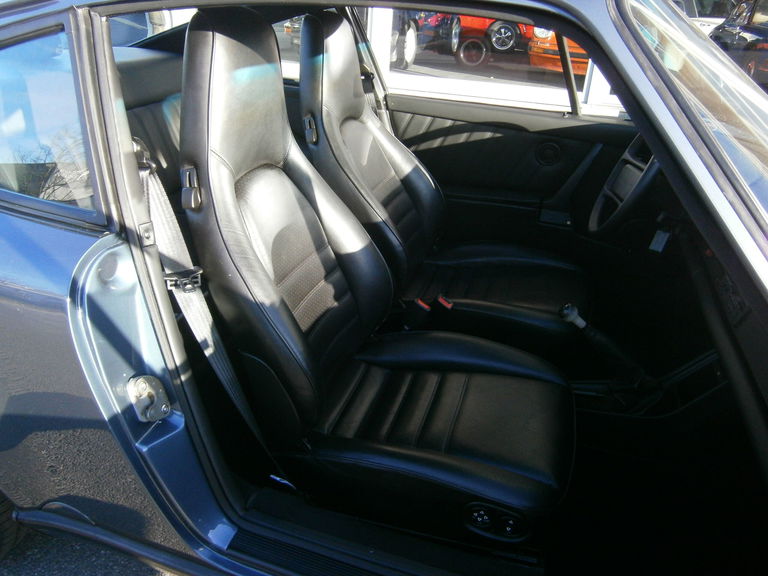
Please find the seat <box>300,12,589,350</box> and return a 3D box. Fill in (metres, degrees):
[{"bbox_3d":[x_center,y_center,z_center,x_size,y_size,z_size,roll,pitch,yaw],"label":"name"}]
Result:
[{"bbox_3d":[0.215,-0.338,1.888,0.940,0.975,0.510,9,25,11],"label":"seat"}]

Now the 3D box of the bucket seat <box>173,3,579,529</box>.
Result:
[{"bbox_3d":[0.026,-0.060,1.296,0.900,0.992,0.510,9,25,11],"label":"bucket seat"}]

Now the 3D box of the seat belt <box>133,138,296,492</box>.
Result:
[{"bbox_3d":[-0.303,0.069,1.094,0.280,0.690,0.100,9,25,11],"label":"seat belt"}]

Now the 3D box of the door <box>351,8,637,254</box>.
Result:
[{"bbox_3d":[0.444,-0.466,2.130,1.080,0.960,0.240,9,25,11],"label":"door"}]

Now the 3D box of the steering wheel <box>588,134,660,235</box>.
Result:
[{"bbox_3d":[0.758,-0.324,1.769,0.090,0.375,0.375,28,27,2],"label":"steering wheel"}]

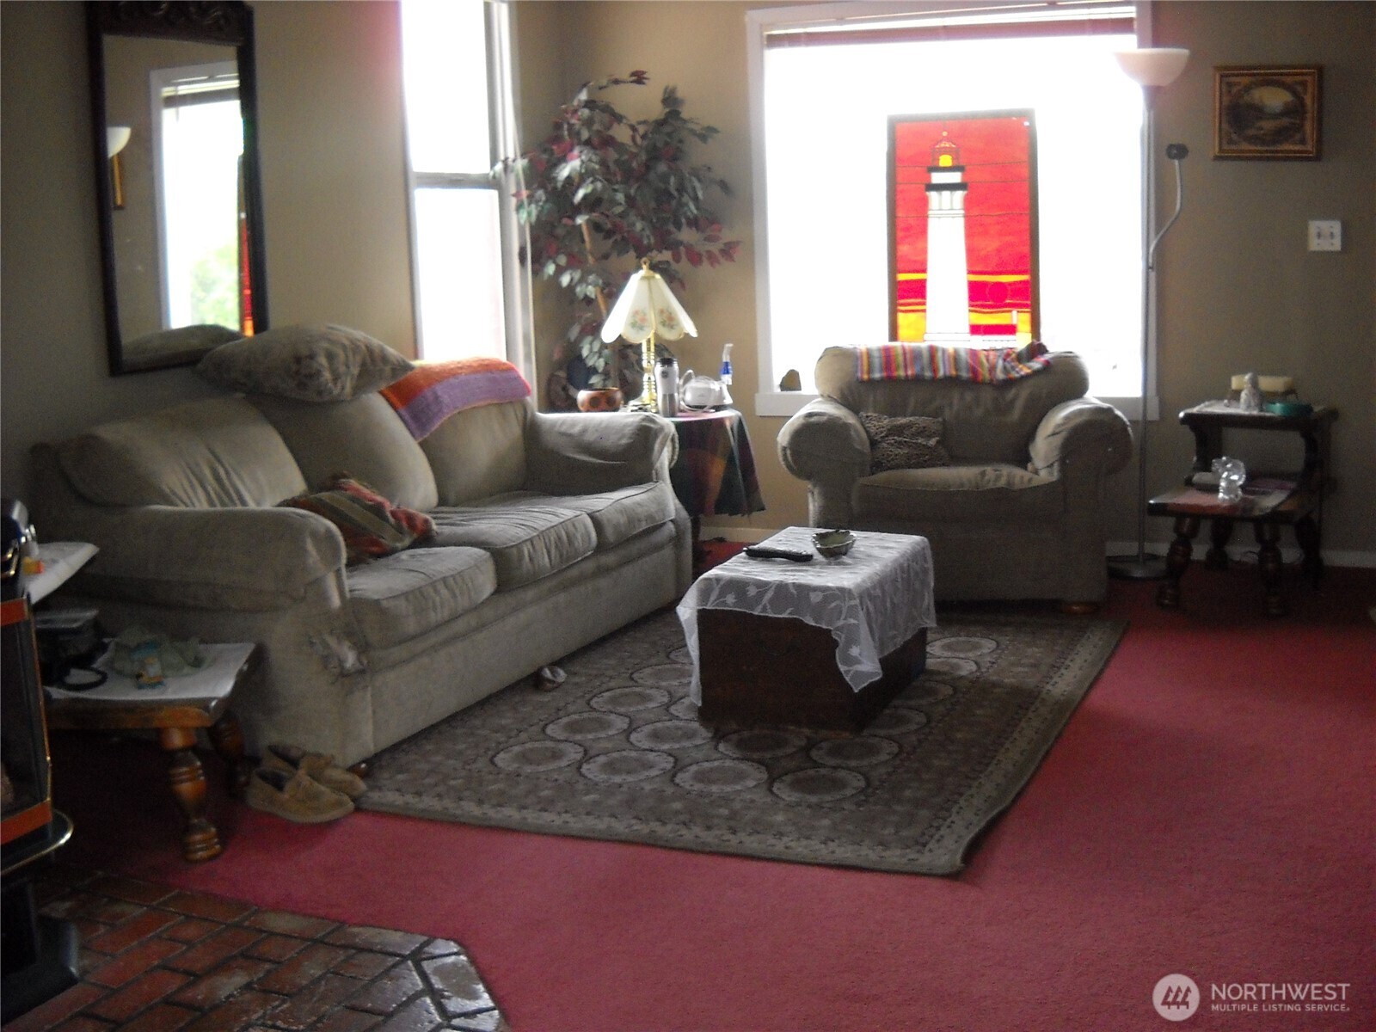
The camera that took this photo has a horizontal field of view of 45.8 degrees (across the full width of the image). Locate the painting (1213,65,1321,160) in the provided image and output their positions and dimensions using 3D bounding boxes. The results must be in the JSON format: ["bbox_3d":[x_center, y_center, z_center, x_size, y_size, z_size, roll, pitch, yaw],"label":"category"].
[{"bbox_3d":[2.006,-1.394,5.640,0.362,0.325,0.030,2,10,24],"label":"painting"}]

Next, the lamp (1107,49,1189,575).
[{"bbox_3d":[1.636,-0.703,5.802,0.275,1.840,0.270,3,11,23],"label":"lamp"}]

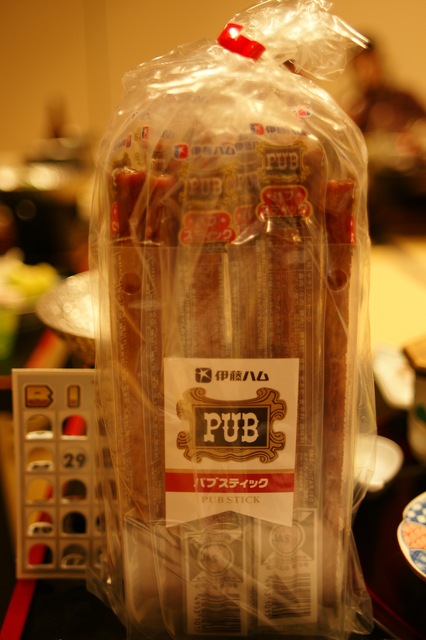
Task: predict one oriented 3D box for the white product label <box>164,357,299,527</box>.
[{"bbox_3d":[0.008,0.052,0.322,0.057,0.078,0.001,0,13,0],"label":"white product label"}]

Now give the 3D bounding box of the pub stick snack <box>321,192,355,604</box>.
[{"bbox_3d":[0.055,0.038,0.329,0.013,0.197,0.013,-1,12,0],"label":"pub stick snack"}]

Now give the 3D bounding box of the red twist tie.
[{"bbox_3d":[0.013,-0.122,0.328,0.020,0.009,0.011,34,9,0],"label":"red twist tie"}]

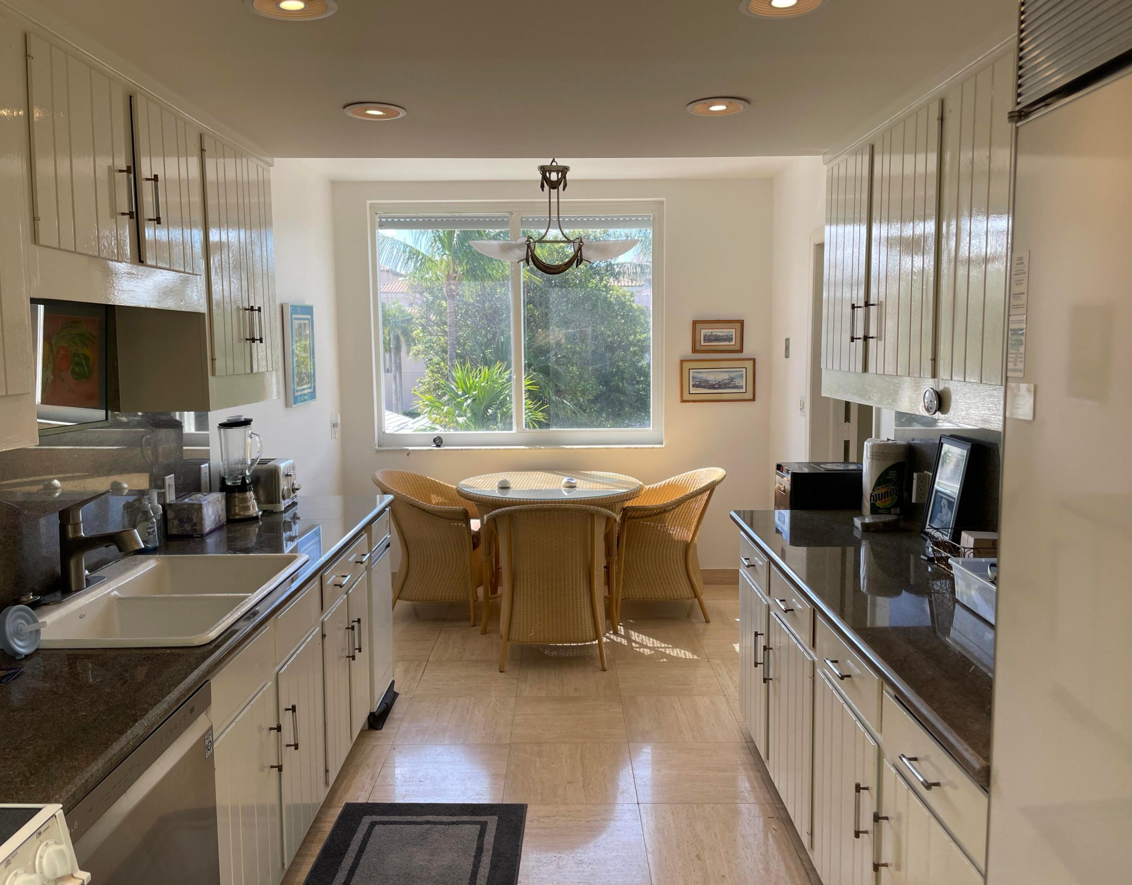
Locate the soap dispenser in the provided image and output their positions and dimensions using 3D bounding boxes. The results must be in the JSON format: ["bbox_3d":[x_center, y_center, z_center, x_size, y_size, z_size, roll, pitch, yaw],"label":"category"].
[{"bbox_3d":[-1.363,0.258,2.893,0.075,0.185,0.060,-4,7,-33],"label":"soap dispenser"}]

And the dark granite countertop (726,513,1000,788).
[{"bbox_3d":[0.954,0.398,2.415,0.635,0.040,2.110,0,6,0],"label":"dark granite countertop"}]

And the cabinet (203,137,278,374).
[{"bbox_3d":[-1.246,-0.604,3.032,0.290,0.734,0.621,0,6,0],"label":"cabinet"}]

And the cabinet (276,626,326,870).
[{"bbox_3d":[-1.032,0.883,2.646,0.500,0.552,0.423,0,6,0],"label":"cabinet"}]

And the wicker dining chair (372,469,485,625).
[{"bbox_3d":[-0.801,0.574,5.132,0.626,0.833,0.644,0,6,0],"label":"wicker dining chair"}]

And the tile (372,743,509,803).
[{"bbox_3d":[-0.444,1.211,3.233,0.460,0.020,0.460,0,6,0],"label":"tile"}]

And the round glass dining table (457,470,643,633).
[{"bbox_3d":[-0.087,0.614,5.111,1.063,0.757,1.063,0,6,0],"label":"round glass dining table"}]

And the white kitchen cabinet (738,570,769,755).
[{"bbox_3d":[0.934,0.794,3.246,0.500,0.552,0.474,0,6,0],"label":"white kitchen cabinet"}]

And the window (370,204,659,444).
[{"bbox_3d":[-0.291,-0.729,5.556,1.812,1.534,0.100,0,6,0],"label":"window"}]

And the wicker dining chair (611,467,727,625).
[{"bbox_3d":[0.601,0.567,5.154,0.640,0.820,0.720,1,6,6],"label":"wicker dining chair"}]

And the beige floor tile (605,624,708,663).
[{"bbox_3d":[0.472,1.055,4.607,0.460,0.020,0.460,0,6,0],"label":"beige floor tile"}]

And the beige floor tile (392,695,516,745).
[{"bbox_3d":[-0.443,1.151,3.670,0.456,0.012,0.456,0,6,0],"label":"beige floor tile"}]

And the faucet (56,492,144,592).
[{"bbox_3d":[-1.217,0.259,2.331,0.220,0.266,0.065,0,6,0],"label":"faucet"}]

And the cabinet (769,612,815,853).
[{"bbox_3d":[0.931,0.864,2.791,0.460,0.534,0.534,0,6,0],"label":"cabinet"}]

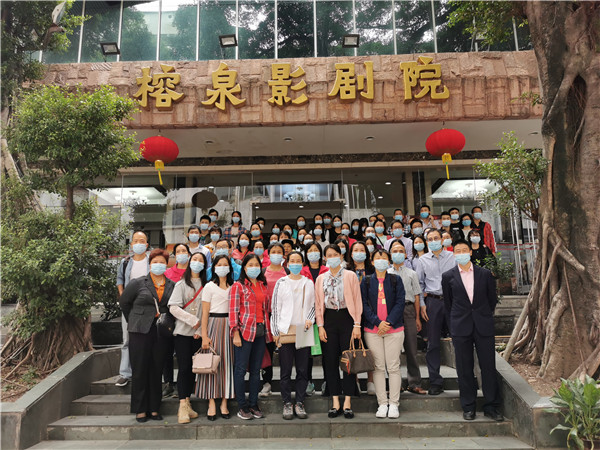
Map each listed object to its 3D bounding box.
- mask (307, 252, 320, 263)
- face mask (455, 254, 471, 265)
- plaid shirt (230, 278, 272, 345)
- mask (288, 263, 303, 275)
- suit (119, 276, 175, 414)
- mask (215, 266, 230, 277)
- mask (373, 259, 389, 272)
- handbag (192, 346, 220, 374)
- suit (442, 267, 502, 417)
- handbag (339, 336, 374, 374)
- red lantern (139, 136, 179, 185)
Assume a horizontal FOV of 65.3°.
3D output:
[{"bbox_3d":[0.154,0.360,5.140,0.140,0.110,0.085,-1,-9,1],"label":"mask"},{"bbox_3d":[1.643,0.350,4.710,0.145,0.115,0.085,-3,-10,16],"label":"face mask"},{"bbox_3d":[-0.487,0.846,4.630,0.420,0.610,0.260,3,-10,-22],"label":"plaid shirt"},{"bbox_3d":[-0.044,0.453,4.790,0.135,0.110,0.085,-1,-9,0],"label":"mask"},{"bbox_3d":[-1.489,1.171,4.615,0.510,1.310,0.330,4,-11,-26],"label":"suit"},{"bbox_3d":[-0.790,0.479,4.790,0.140,0.110,0.085,1,-9,-8],"label":"mask"},{"bbox_3d":[0.808,0.407,4.650,0.150,0.118,0.085,-2,-10,9],"label":"mask"},{"bbox_3d":[-0.884,1.290,4.440,0.240,0.250,0.130,-4,-10,17],"label":"handbag"},{"bbox_3d":[1.662,1.105,4.600,0.540,1.422,0.330,-2,-9,10],"label":"suit"},{"bbox_3d":[0.544,1.246,4.460,0.300,0.320,0.180,3,-10,-20],"label":"handbag"},{"bbox_3d":[-2.740,-1.260,9.101,0.775,0.964,0.775,-1,-9,0],"label":"red lantern"}]

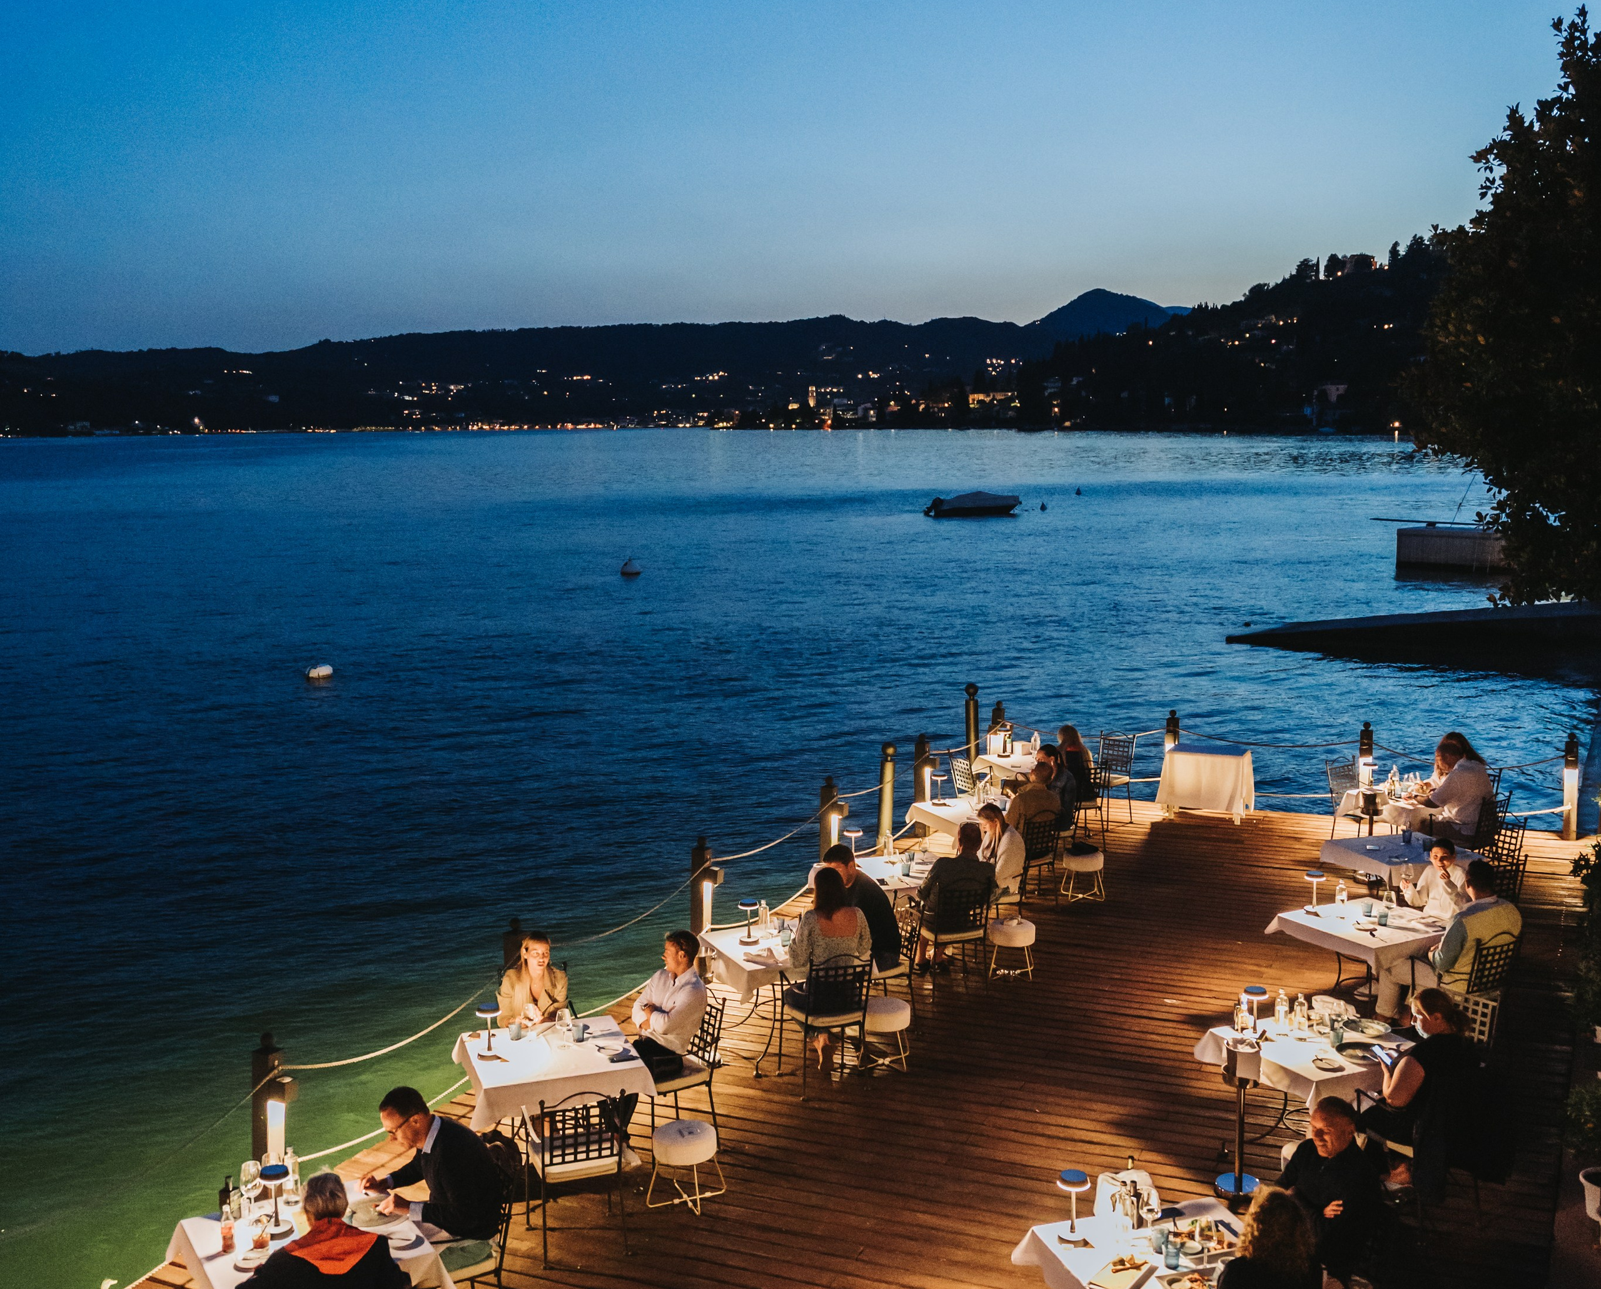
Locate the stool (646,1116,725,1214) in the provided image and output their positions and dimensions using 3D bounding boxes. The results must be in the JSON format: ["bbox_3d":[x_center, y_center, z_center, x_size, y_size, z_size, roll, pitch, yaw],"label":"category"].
[{"bbox_3d":[-0.625,2.871,8.855,0.440,0.425,0.440,0,8,0],"label":"stool"}]

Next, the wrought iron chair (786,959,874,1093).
[{"bbox_3d":[0.121,2.401,10.474,0.500,0.920,0.520,-4,9,-27],"label":"wrought iron chair"}]

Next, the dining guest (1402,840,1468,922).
[{"bbox_3d":[4.630,2.071,11.878,0.740,1.230,0.520,-6,10,-38],"label":"dining guest"}]

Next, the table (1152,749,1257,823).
[{"bbox_3d":[4.430,1.529,17.527,0.930,0.750,0.580,3,8,18],"label":"table"}]

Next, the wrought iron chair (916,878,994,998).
[{"bbox_3d":[1.110,2.183,12.196,0.550,0.920,0.540,-3,9,-23],"label":"wrought iron chair"}]

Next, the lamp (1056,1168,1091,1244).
[{"bbox_3d":[1.202,2.462,7.025,0.150,0.290,0.150,0,8,0],"label":"lamp"}]

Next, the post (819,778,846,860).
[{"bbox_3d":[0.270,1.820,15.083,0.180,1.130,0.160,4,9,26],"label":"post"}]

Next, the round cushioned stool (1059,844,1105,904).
[{"bbox_3d":[2.600,2.095,14.647,0.380,0.420,0.380,0,8,0],"label":"round cushioned stool"}]

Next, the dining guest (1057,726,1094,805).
[{"bbox_3d":[2.783,1.426,16.348,0.480,1.270,0.640,-3,8,-24],"label":"dining guest"}]

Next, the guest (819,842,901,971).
[{"bbox_3d":[0.410,1.990,10.897,0.750,1.320,0.520,-4,9,-25],"label":"guest"}]

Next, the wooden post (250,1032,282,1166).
[{"bbox_3d":[-2.750,2.480,8.259,0.125,1.060,0.125,4,9,30],"label":"wooden post"}]

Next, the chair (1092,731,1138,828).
[{"bbox_3d":[3.200,1.407,16.672,0.500,0.920,0.520,-8,11,-44],"label":"chair"}]

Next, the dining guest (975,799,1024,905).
[{"bbox_3d":[1.360,1.916,13.027,0.780,1.220,0.500,-4,9,-25],"label":"dining guest"}]

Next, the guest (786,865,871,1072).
[{"bbox_3d":[0.138,2.039,9.943,0.490,1.340,0.720,-2,8,-16],"label":"guest"}]

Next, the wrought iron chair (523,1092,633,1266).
[{"bbox_3d":[-1.106,2.549,7.936,0.470,0.870,0.500,-3,8,-20],"label":"wrought iron chair"}]

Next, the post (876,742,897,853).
[{"bbox_3d":[0.820,1.487,15.340,0.140,1.120,0.140,0,8,0],"label":"post"}]

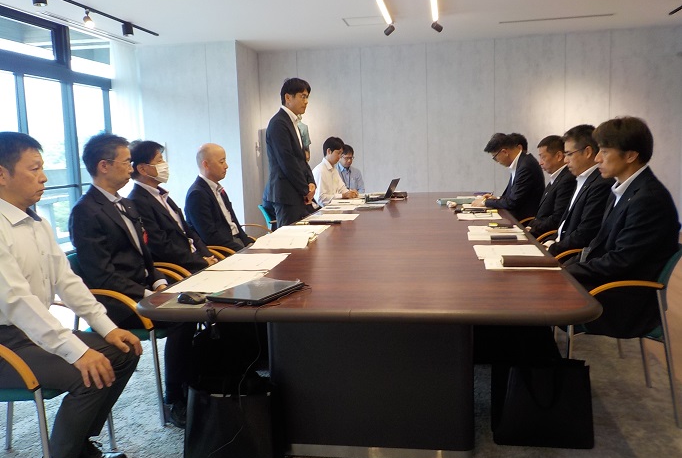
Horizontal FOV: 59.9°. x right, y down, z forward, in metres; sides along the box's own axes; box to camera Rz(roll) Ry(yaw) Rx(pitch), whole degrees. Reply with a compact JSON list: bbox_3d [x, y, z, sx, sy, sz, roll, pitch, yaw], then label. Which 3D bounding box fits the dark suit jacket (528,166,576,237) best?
[{"bbox_3d":[1.498,-0.141,4.192,0.414,0.621,0.512,0,8,10],"label":"dark suit jacket"}]

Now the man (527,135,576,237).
[{"bbox_3d":[1.376,-0.018,4.231,0.709,1.271,0.512,0,8,10],"label":"man"}]

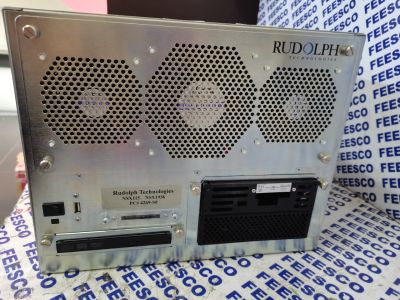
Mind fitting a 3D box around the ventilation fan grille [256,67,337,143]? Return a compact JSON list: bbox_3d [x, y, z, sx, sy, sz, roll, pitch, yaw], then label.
[{"bbox_3d":[0.110,-0.048,0.337,0.095,0.086,0.004,-1,20,-11],"label":"ventilation fan grille"}]

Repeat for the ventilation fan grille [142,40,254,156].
[{"bbox_3d":[0.003,-0.047,0.316,0.119,0.120,0.004,-1,20,-11],"label":"ventilation fan grille"}]

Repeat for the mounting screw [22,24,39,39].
[{"bbox_3d":[-0.147,-0.102,0.260,0.011,0.011,0.009,-1,20,-11],"label":"mounting screw"}]

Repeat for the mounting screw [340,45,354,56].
[{"bbox_3d":[0.158,-0.107,0.322,0.011,0.011,0.009,-1,20,-11],"label":"mounting screw"}]

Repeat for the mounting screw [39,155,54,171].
[{"bbox_3d":[-0.152,0.013,0.300,0.011,0.011,0.009,-1,20,-11],"label":"mounting screw"}]

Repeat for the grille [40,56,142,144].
[{"bbox_3d":[-0.104,-0.046,0.294,0.095,0.086,0.004,-1,20,-11],"label":"grille"}]

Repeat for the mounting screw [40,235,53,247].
[{"bbox_3d":[-0.168,0.099,0.330,0.011,0.011,0.010,-1,20,-11],"label":"mounting screw"}]

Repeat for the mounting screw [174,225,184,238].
[{"bbox_3d":[-0.024,0.097,0.357,0.010,0.010,0.010,-1,20,-11],"label":"mounting screw"}]

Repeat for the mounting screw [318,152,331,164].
[{"bbox_3d":[0.151,0.010,0.363,0.011,0.011,0.009,-1,20,-11],"label":"mounting screw"}]

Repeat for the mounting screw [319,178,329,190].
[{"bbox_3d":[0.154,0.043,0.375,0.010,0.010,0.009,-1,20,-11],"label":"mounting screw"}]

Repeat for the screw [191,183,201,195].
[{"bbox_3d":[-0.005,0.043,0.343,0.011,0.011,0.008,-1,20,-11],"label":"screw"}]

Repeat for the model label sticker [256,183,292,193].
[{"bbox_3d":[0.091,0.047,0.368,0.045,0.012,0.001,-1,20,-11],"label":"model label sticker"}]

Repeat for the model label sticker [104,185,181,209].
[{"bbox_3d":[-0.064,0.054,0.339,0.086,0.026,0.001,-1,20,-11],"label":"model label sticker"}]

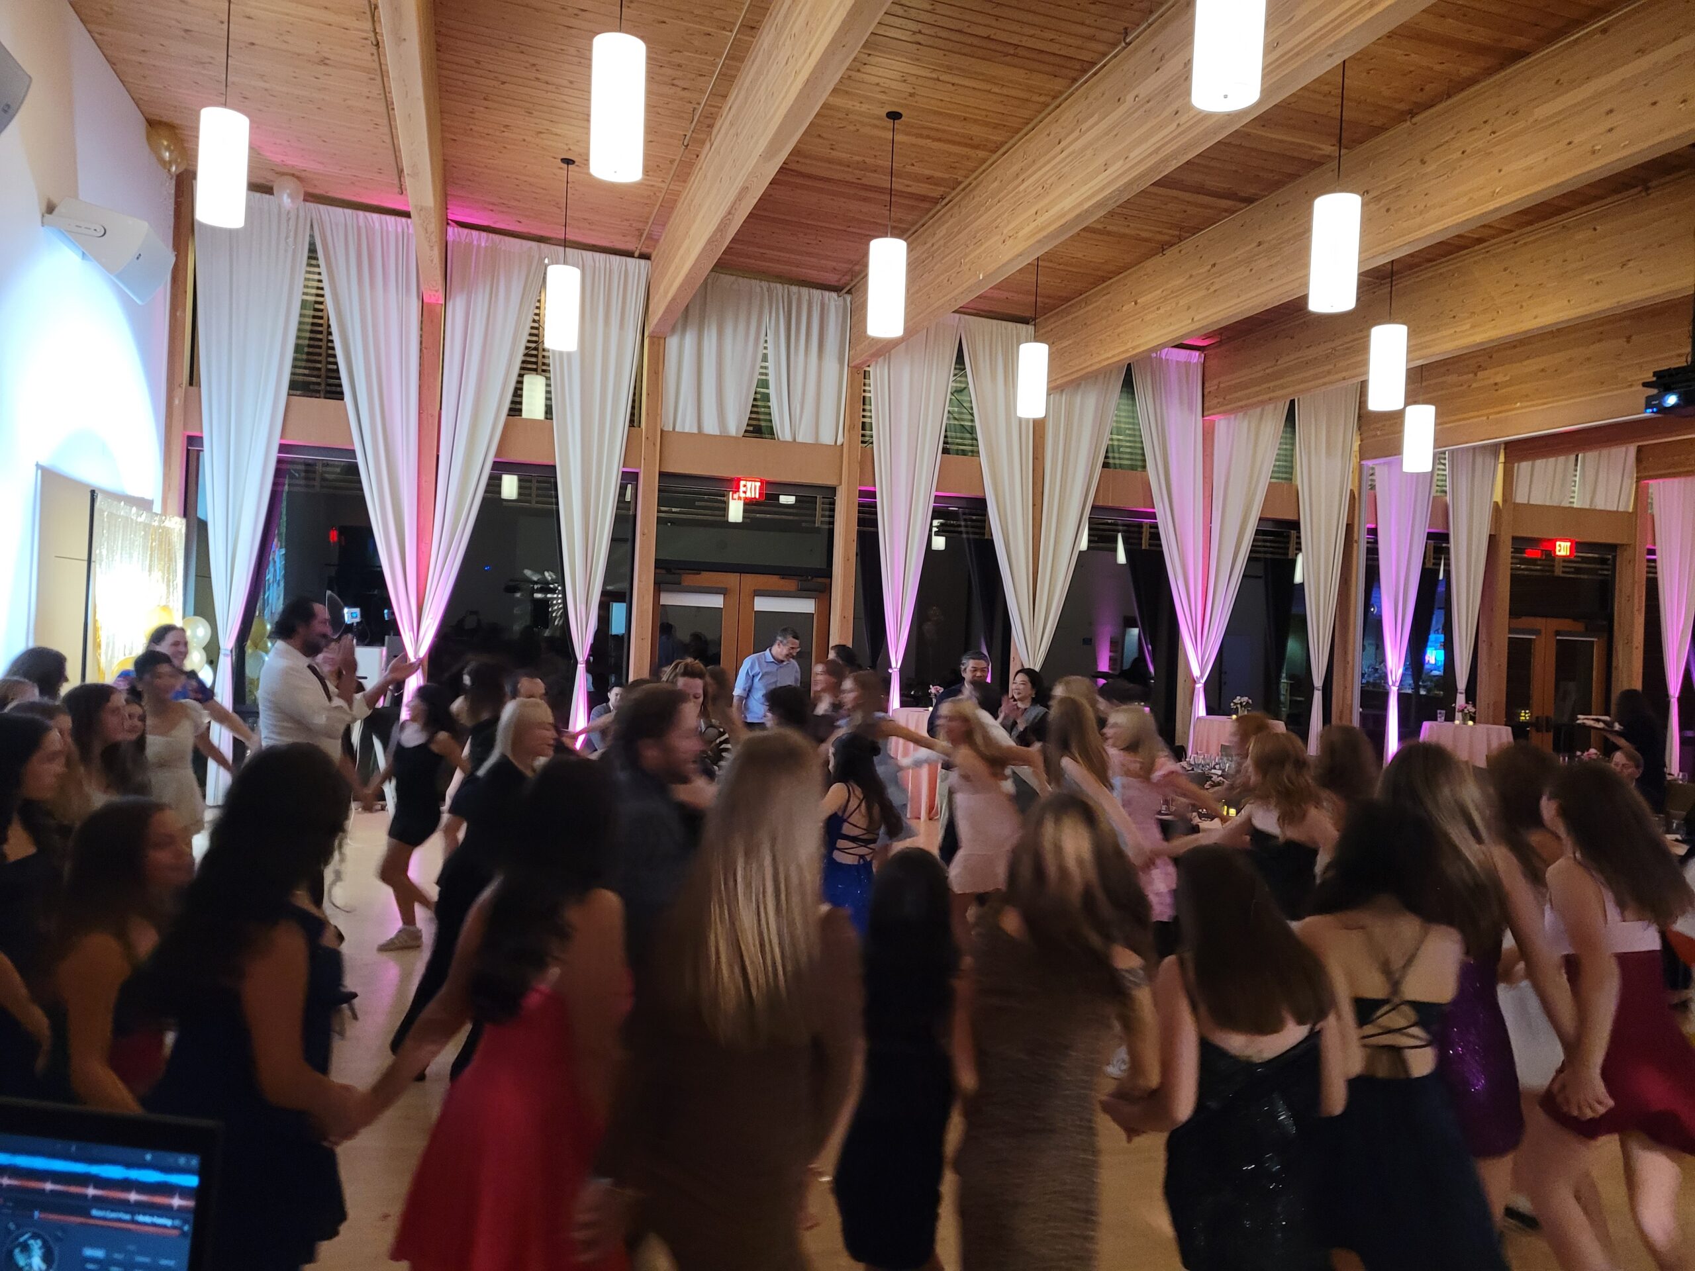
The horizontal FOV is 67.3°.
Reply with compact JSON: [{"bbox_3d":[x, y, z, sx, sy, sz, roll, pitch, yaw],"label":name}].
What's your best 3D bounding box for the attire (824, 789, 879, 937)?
[{"bbox_3d":[0.004,1.002,5.401,0.310,0.742,0.250,2,0,-27],"label":"attire"}]

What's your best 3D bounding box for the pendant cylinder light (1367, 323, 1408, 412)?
[{"bbox_3d":[4.165,-2.068,9.818,0.252,0.630,0.252,2,0,-16],"label":"pendant cylinder light"}]

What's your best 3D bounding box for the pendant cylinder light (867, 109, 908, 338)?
[{"bbox_3d":[0.302,-2.920,9.086,0.265,1.580,0.265,2,0,0],"label":"pendant cylinder light"}]

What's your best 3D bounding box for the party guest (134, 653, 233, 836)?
[{"bbox_3d":[-3.551,0.877,6.800,0.560,1.600,0.380,2,0,-40],"label":"party guest"}]

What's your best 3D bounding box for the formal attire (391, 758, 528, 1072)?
[{"bbox_3d":[-1.440,1.082,4.900,0.600,1.242,0.460,2,0,-18],"label":"formal attire"}]

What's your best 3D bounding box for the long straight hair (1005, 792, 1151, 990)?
[{"bbox_3d":[0.460,0.508,2.550,0.285,0.385,0.240,3,0,7],"label":"long straight hair"}]

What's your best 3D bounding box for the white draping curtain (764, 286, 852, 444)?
[{"bbox_3d":[-0.421,-2.687,12.572,0.865,1.520,0.140,2,0,-16],"label":"white draping curtain"}]

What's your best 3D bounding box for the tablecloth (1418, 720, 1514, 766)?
[{"bbox_3d":[7.311,1.601,15.067,1.060,1.080,1.060,2,0,-16],"label":"tablecloth"}]

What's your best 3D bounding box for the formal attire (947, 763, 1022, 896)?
[{"bbox_3d":[0.646,0.915,6.000,0.290,0.611,0.340,2,0,-39],"label":"formal attire"}]

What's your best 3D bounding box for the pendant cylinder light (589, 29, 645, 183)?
[{"bbox_3d":[-1.124,-2.574,6.226,0.252,0.650,0.252,2,0,-16],"label":"pendant cylinder light"}]

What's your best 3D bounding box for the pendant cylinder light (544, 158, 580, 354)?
[{"bbox_3d":[-2.353,-3.145,10.566,0.265,1.580,0.265,2,0,-16],"label":"pendant cylinder light"}]

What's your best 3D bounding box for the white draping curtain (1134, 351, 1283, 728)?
[{"bbox_3d":[4.072,-0.622,14.658,2.003,5.244,0.270,2,0,-16],"label":"white draping curtain"}]

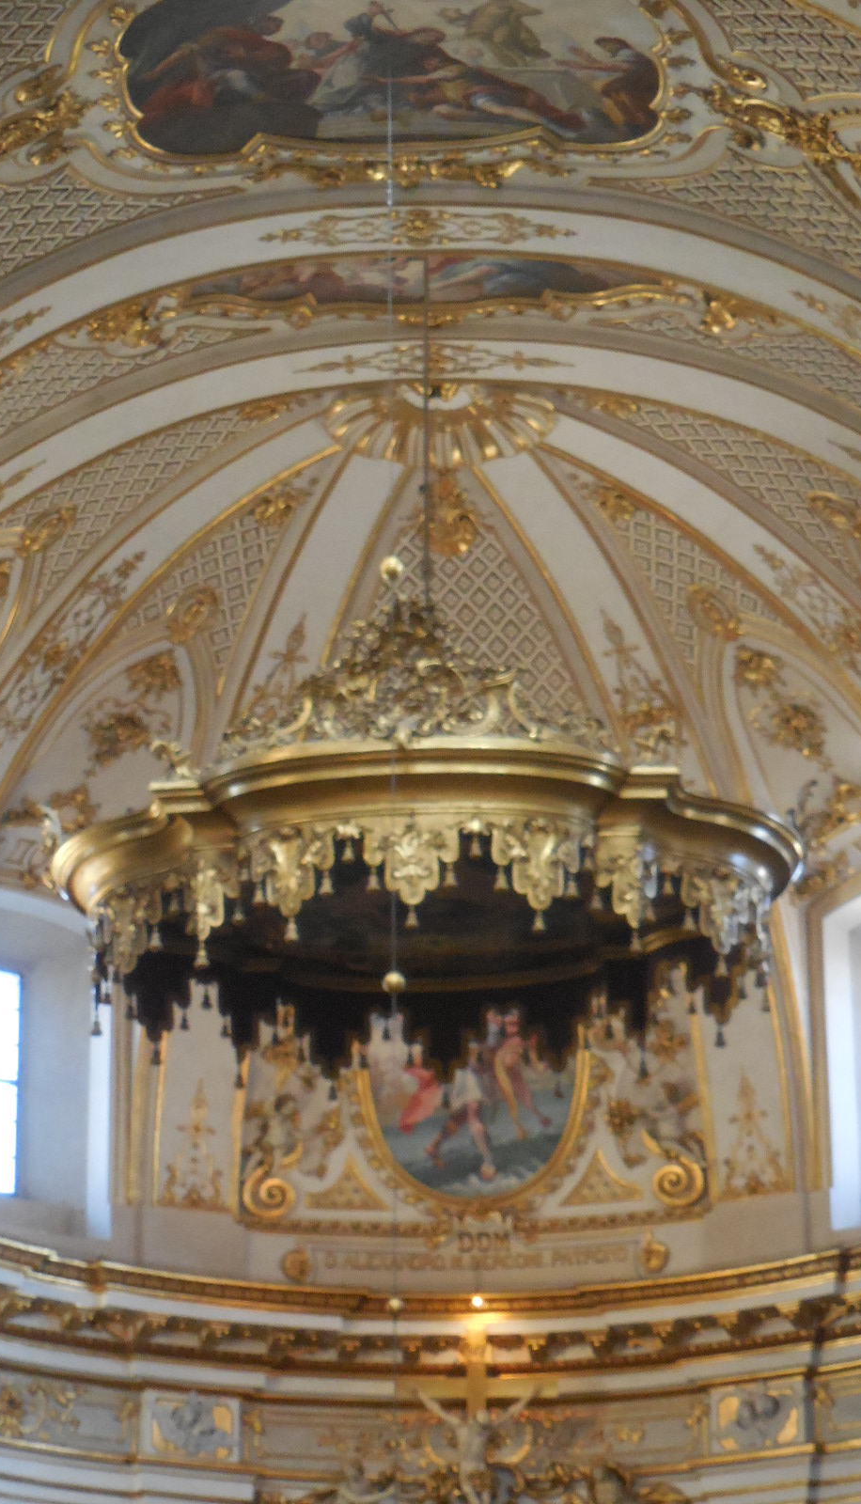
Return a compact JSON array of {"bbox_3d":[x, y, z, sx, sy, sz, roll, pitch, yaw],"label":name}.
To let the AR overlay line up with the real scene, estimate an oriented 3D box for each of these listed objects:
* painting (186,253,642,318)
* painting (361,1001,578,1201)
[{"bbox_3d":[-0.107,-4.091,43.221,4.120,0.300,1.300,-1,-20,3],"label":"painting"},{"bbox_3d":[0.392,2.883,47.509,2.140,3.040,0.150,-1,-20,3],"label":"painting"}]

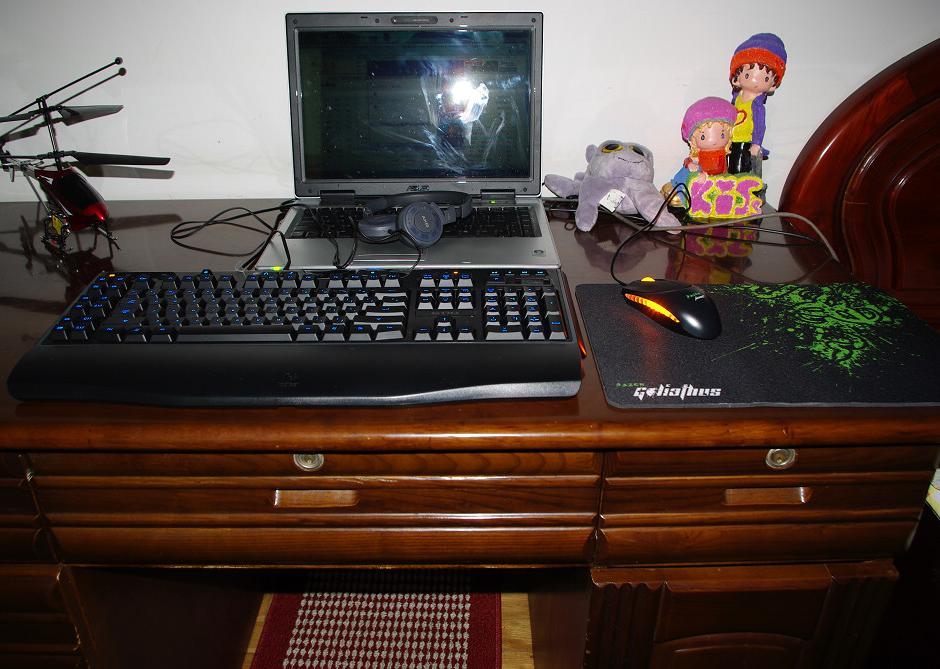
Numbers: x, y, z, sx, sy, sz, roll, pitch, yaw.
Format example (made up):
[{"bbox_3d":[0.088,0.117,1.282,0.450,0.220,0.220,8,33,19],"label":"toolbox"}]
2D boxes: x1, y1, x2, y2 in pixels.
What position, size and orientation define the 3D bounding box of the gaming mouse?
[{"bbox_3d":[0.205,-0.036,0.777,0.064,0.039,0.128,-16,32,-26],"label":"gaming mouse"}]

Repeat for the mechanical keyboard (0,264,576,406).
[{"bbox_3d":[-0.151,-0.009,0.730,0.498,0.043,0.222,-1,28,-1],"label":"mechanical keyboard"}]

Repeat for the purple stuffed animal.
[{"bbox_3d":[0.193,-0.209,1.029,0.152,0.109,0.148,-6,29,-10],"label":"purple stuffed animal"}]

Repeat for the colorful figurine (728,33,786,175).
[{"bbox_3d":[0.386,-0.298,1.033,0.074,0.220,0.062,3,29,6],"label":"colorful figurine"}]

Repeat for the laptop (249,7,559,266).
[{"bbox_3d":[-0.070,-0.237,0.916,0.337,0.267,0.312,0,28,0],"label":"laptop"}]

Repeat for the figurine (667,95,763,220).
[{"bbox_3d":[0.340,-0.249,1.048,0.132,0.160,0.068,2,29,4],"label":"figurine"}]

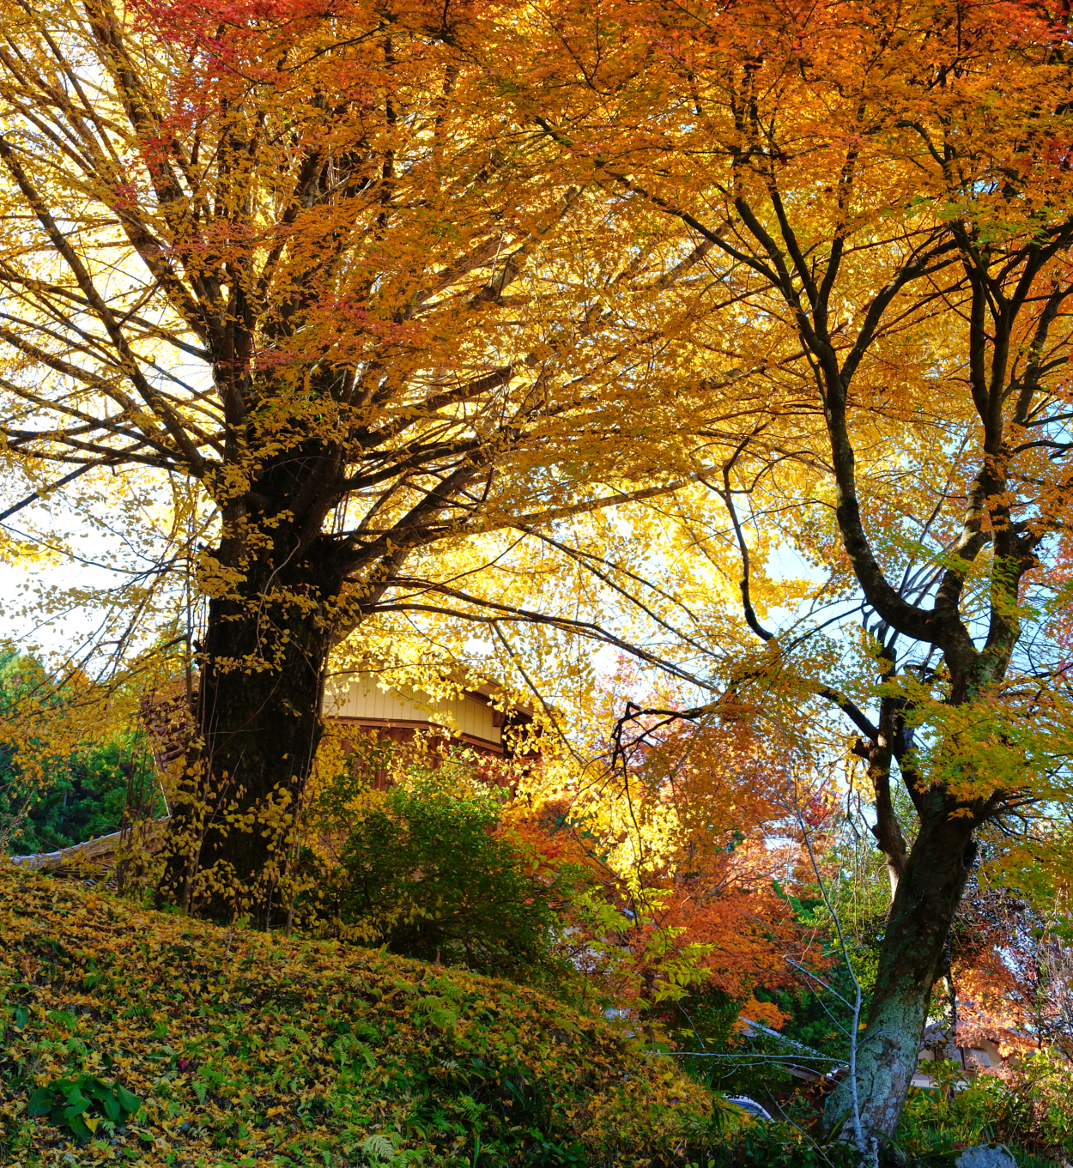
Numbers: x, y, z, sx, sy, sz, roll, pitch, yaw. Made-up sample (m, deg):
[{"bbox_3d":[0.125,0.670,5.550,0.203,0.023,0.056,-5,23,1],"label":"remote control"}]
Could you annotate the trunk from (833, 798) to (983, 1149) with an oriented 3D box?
[{"bbox_3d":[2.000,2.050,9.163,0.440,1.926,0.420,13,-23,20],"label":"trunk"}]

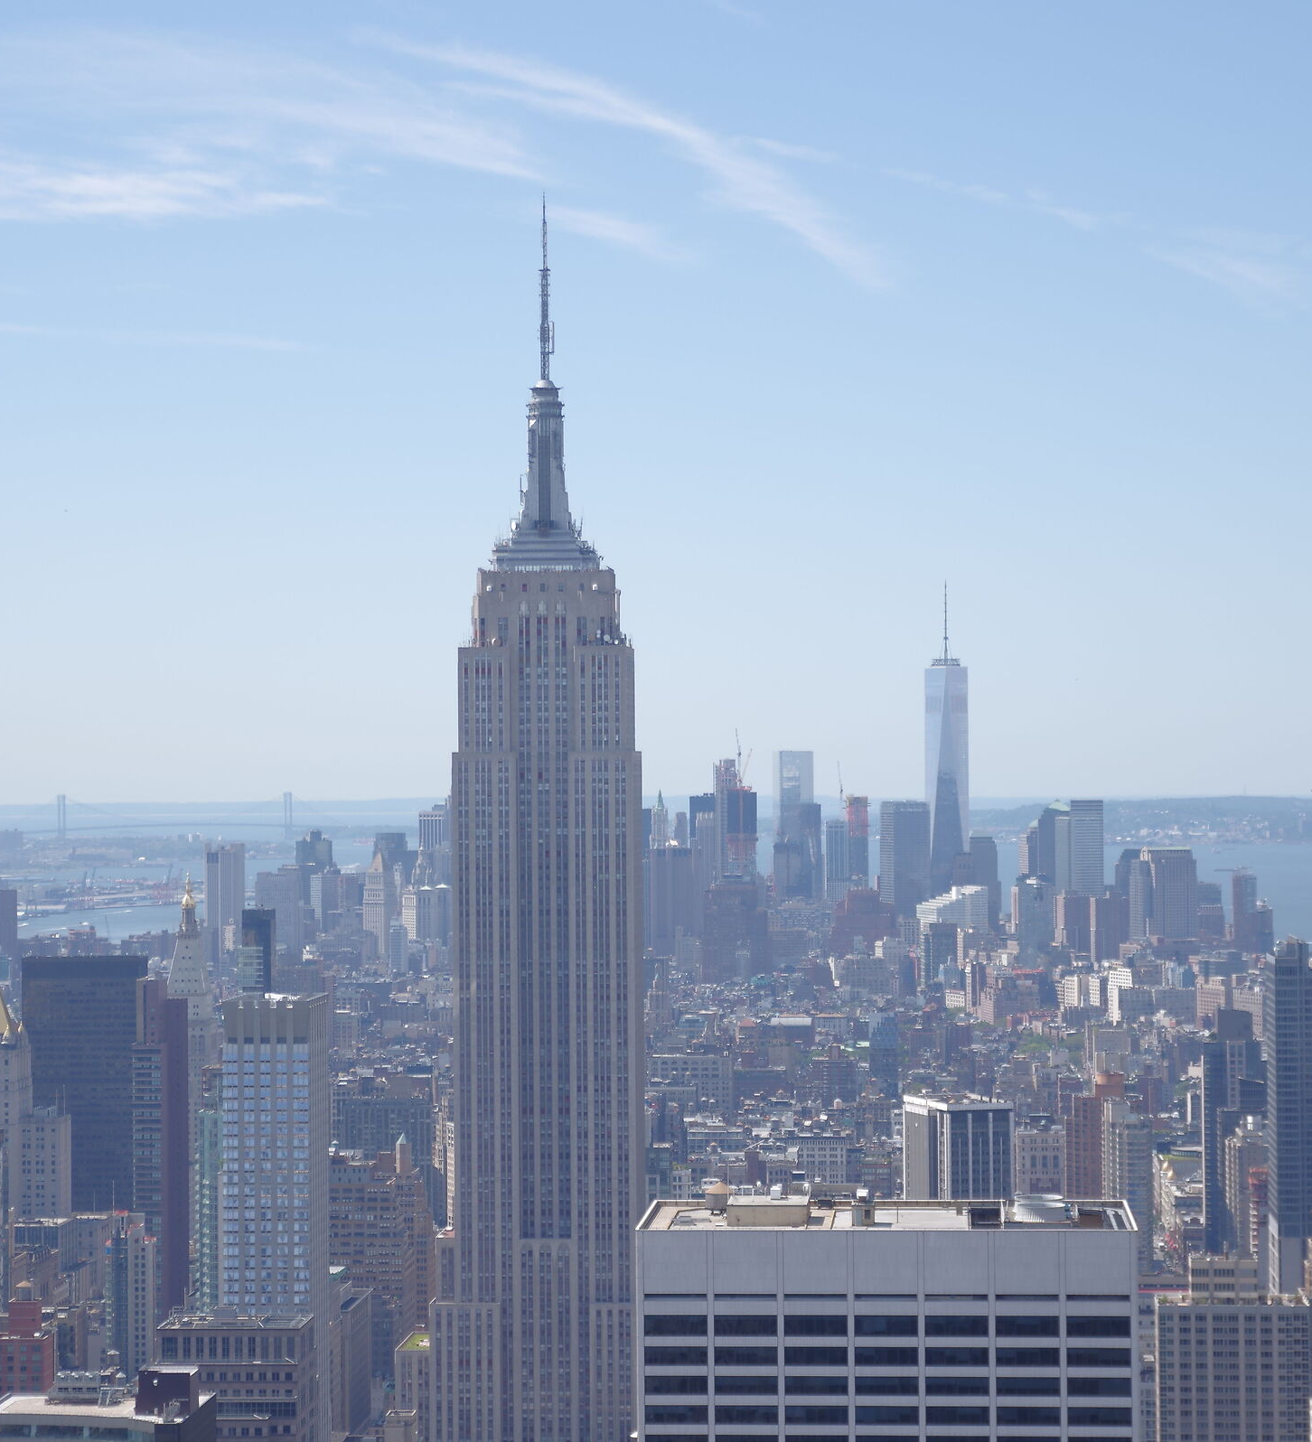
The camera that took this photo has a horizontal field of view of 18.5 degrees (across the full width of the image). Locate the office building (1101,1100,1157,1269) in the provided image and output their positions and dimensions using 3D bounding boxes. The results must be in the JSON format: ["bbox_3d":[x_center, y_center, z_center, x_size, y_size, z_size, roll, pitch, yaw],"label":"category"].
[{"bbox_3d":[216.970,229.110,1850.000,27.000,106.000,26.000,0,-1,4],"label":"office building"}]

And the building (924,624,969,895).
[{"bbox_3d":[420.900,100.330,5834.000,61.000,475.000,61.000,0,-1,4],"label":"building"}]

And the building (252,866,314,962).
[{"bbox_3d":[-491.050,261.890,5300.000,66.000,143.000,50.000,0,-1,4],"label":"building"}]

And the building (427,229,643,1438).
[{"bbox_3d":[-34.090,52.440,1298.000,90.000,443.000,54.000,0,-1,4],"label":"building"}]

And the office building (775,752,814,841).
[{"bbox_3d":[209.390,195.650,6080.000,60.000,299.300,60.000,0,-1,-3],"label":"office building"}]

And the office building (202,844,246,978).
[{"bbox_3d":[-602.170,256.260,5620.000,54.000,167.800,50.000,0,-1,-6],"label":"office building"}]

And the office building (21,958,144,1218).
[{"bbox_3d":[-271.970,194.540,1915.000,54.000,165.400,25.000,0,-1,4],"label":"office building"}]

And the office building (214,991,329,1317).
[{"bbox_3d":[-102.070,169.600,1065.000,26.000,193.000,34.000,0,-1,4],"label":"office building"}]

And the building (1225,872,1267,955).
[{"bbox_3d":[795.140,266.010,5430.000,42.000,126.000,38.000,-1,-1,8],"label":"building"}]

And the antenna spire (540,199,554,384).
[{"bbox_3d":[-34.810,-137.690,1284.500,4.600,60.800,4.600,0,-1,4],"label":"antenna spire"}]

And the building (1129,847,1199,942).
[{"bbox_3d":[627.460,242.760,4980.000,66.000,165.000,58.000,0,-1,-16],"label":"building"}]

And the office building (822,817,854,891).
[{"bbox_3d":[279.520,250.540,6200.000,36.000,193.700,36.000,0,-1,-13],"label":"office building"}]

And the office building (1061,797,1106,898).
[{"bbox_3d":[606.500,225.310,5730.000,50.000,226.700,70.000,0,-1,-14],"label":"office building"}]

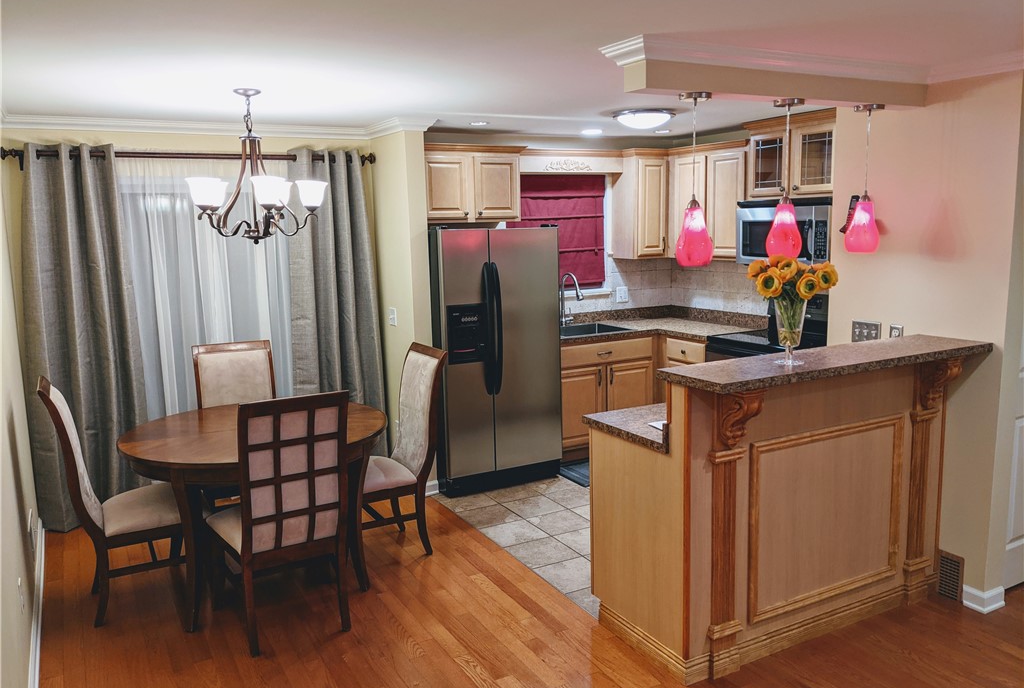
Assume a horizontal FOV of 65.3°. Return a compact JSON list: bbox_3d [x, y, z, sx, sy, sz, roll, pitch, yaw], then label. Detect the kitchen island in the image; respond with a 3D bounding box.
[{"bbox_3d":[1.172,0.608,3.452,1.511,1.183,0.825,-6,10,-28],"label":"kitchen island"}]

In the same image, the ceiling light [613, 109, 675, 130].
[{"bbox_3d":[0.798,-1.351,4.829,0.375,0.105,0.375,-1,9,0],"label":"ceiling light"}]

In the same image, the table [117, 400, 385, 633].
[{"bbox_3d":[-1.289,0.790,4.088,1.273,0.766,1.273,-6,10,-28],"label":"table"}]

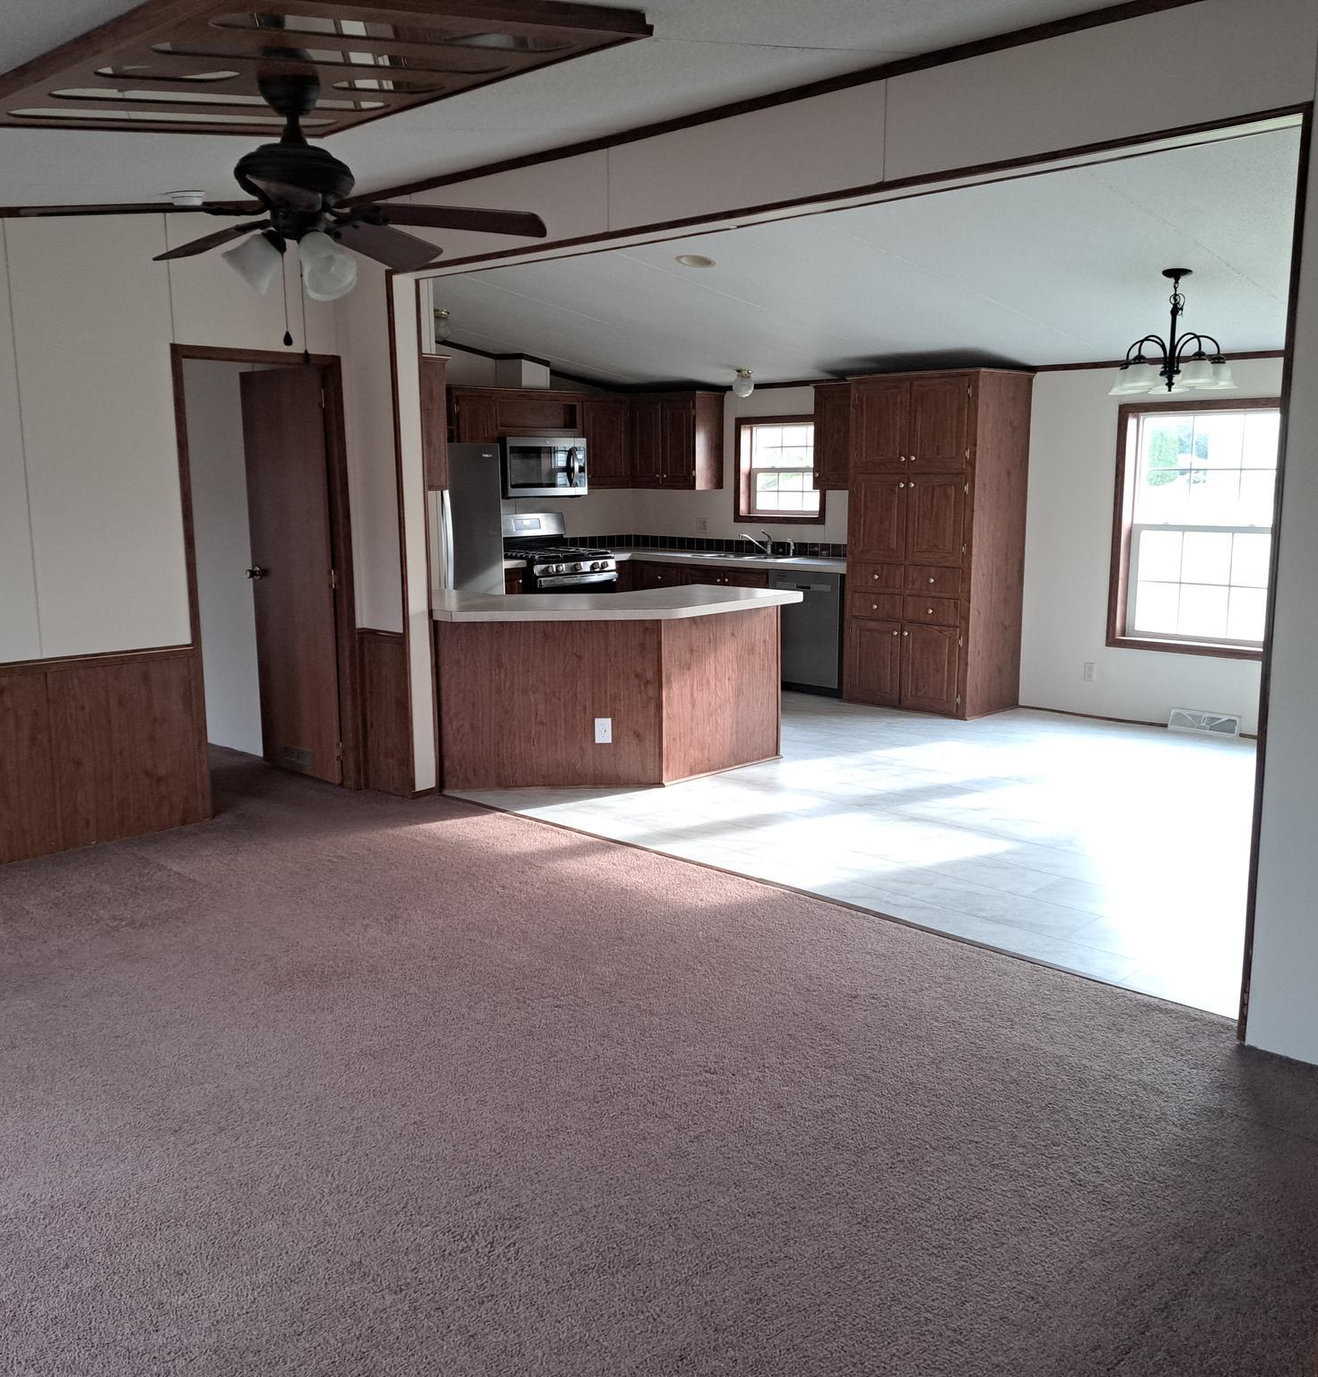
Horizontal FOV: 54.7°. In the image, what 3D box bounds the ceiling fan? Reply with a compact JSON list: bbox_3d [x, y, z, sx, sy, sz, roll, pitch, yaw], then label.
[{"bbox_3d":[-0.876,-1.190,3.046,1.200,0.511,1.200,9,14,43],"label":"ceiling fan"}]

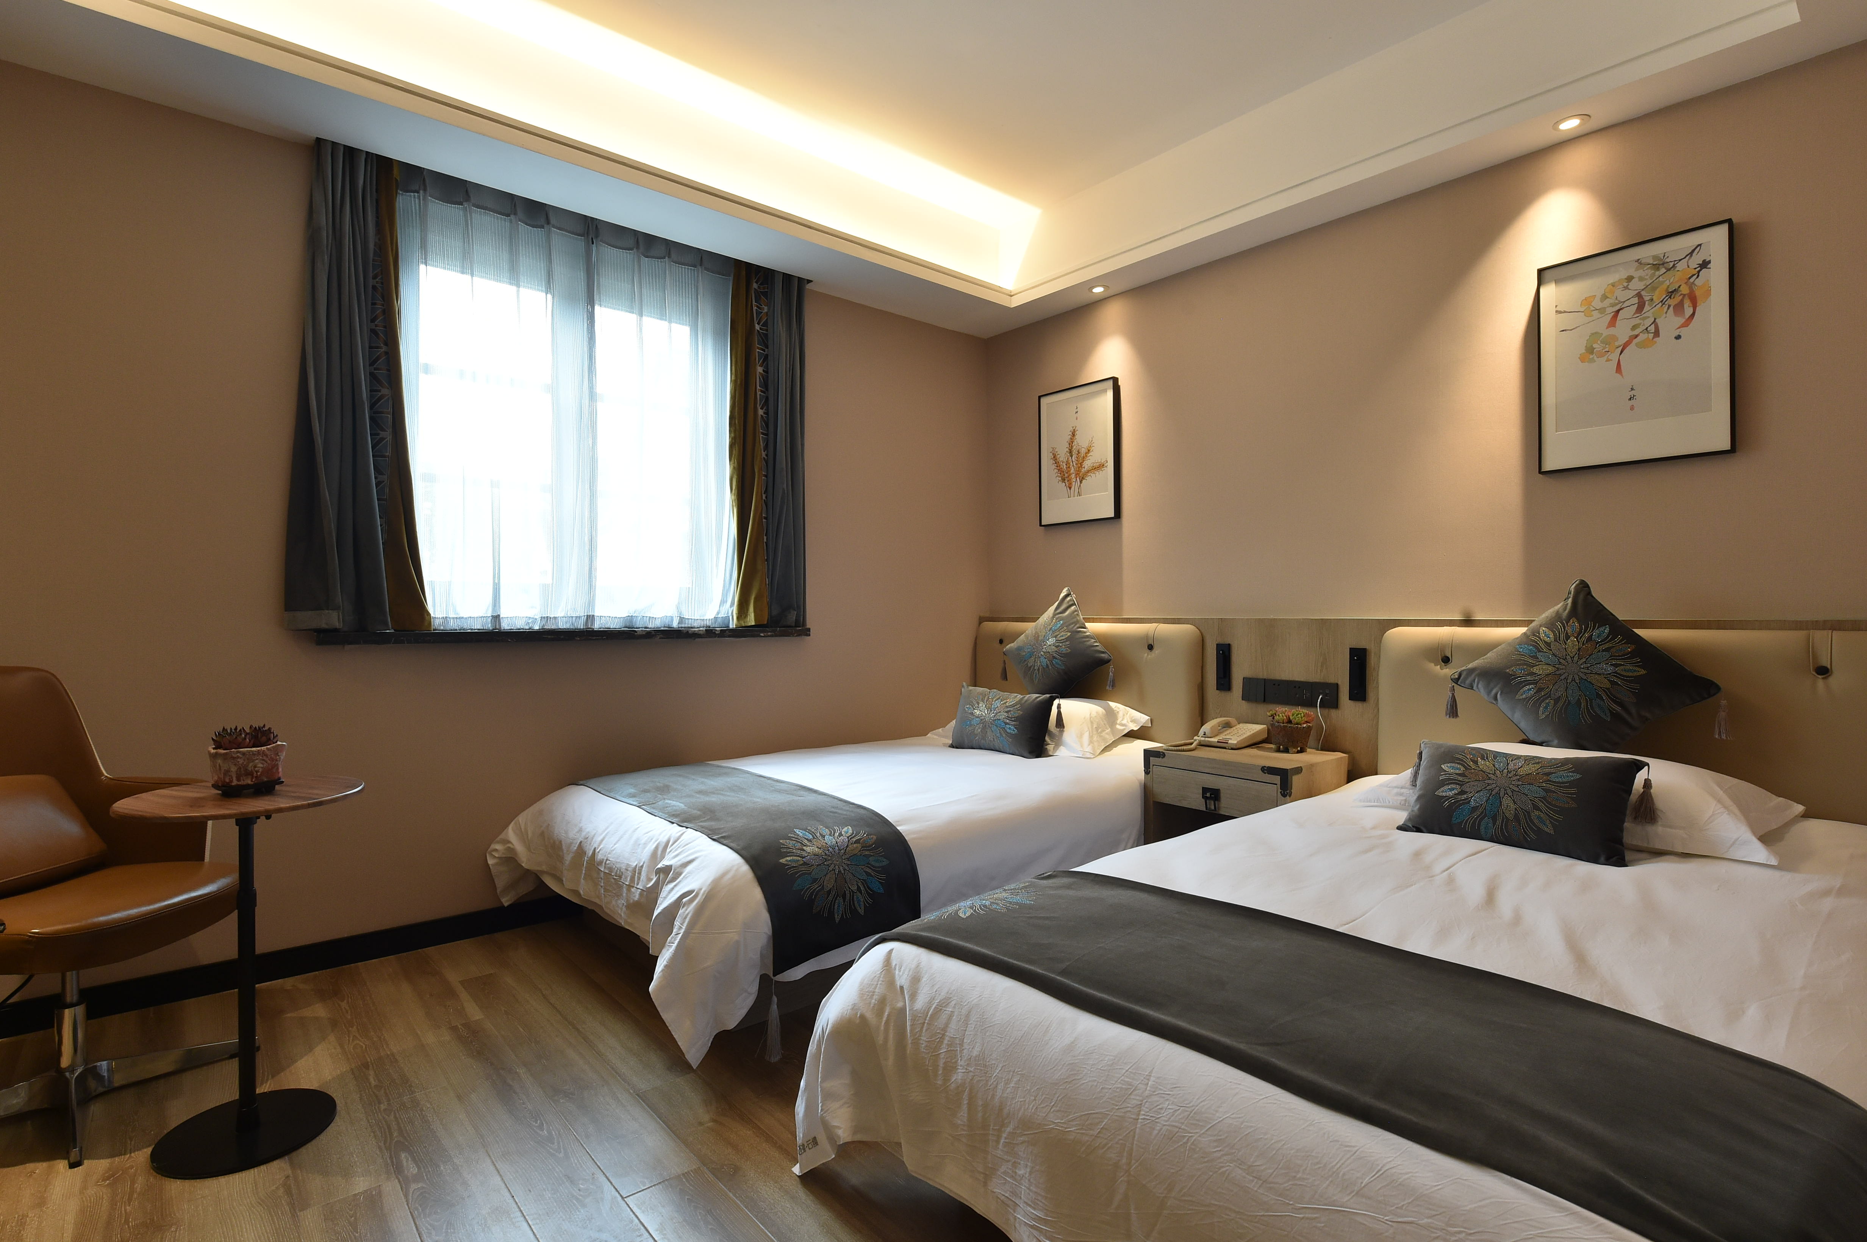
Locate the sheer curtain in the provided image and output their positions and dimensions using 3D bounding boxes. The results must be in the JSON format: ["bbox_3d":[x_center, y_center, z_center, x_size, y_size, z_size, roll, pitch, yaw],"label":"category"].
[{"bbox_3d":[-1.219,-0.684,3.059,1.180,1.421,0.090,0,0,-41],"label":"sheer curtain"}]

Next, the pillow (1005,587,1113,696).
[{"bbox_3d":[0.521,0.153,3.791,0.150,0.430,0.430,19,-57,-39],"label":"pillow"}]

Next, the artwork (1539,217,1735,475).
[{"bbox_3d":[1.917,-0.727,2.420,0.034,0.594,0.422,0,0,-41],"label":"artwork"}]

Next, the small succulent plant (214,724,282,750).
[{"bbox_3d":[-1.393,0.235,1.788,0.105,0.055,0.088,0,0,-41],"label":"small succulent plant"}]

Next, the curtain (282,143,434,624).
[{"bbox_3d":[-1.688,-0.682,2.594,0.365,1.409,0.140,0,0,-41],"label":"curtain"}]

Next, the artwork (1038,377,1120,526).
[{"bbox_3d":[0.645,-0.732,3.901,0.034,0.600,0.436,0,0,-41],"label":"artwork"}]

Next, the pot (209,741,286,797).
[{"bbox_3d":[-1.391,0.300,1.790,0.122,0.098,0.098,0,0,-41],"label":"pot"}]

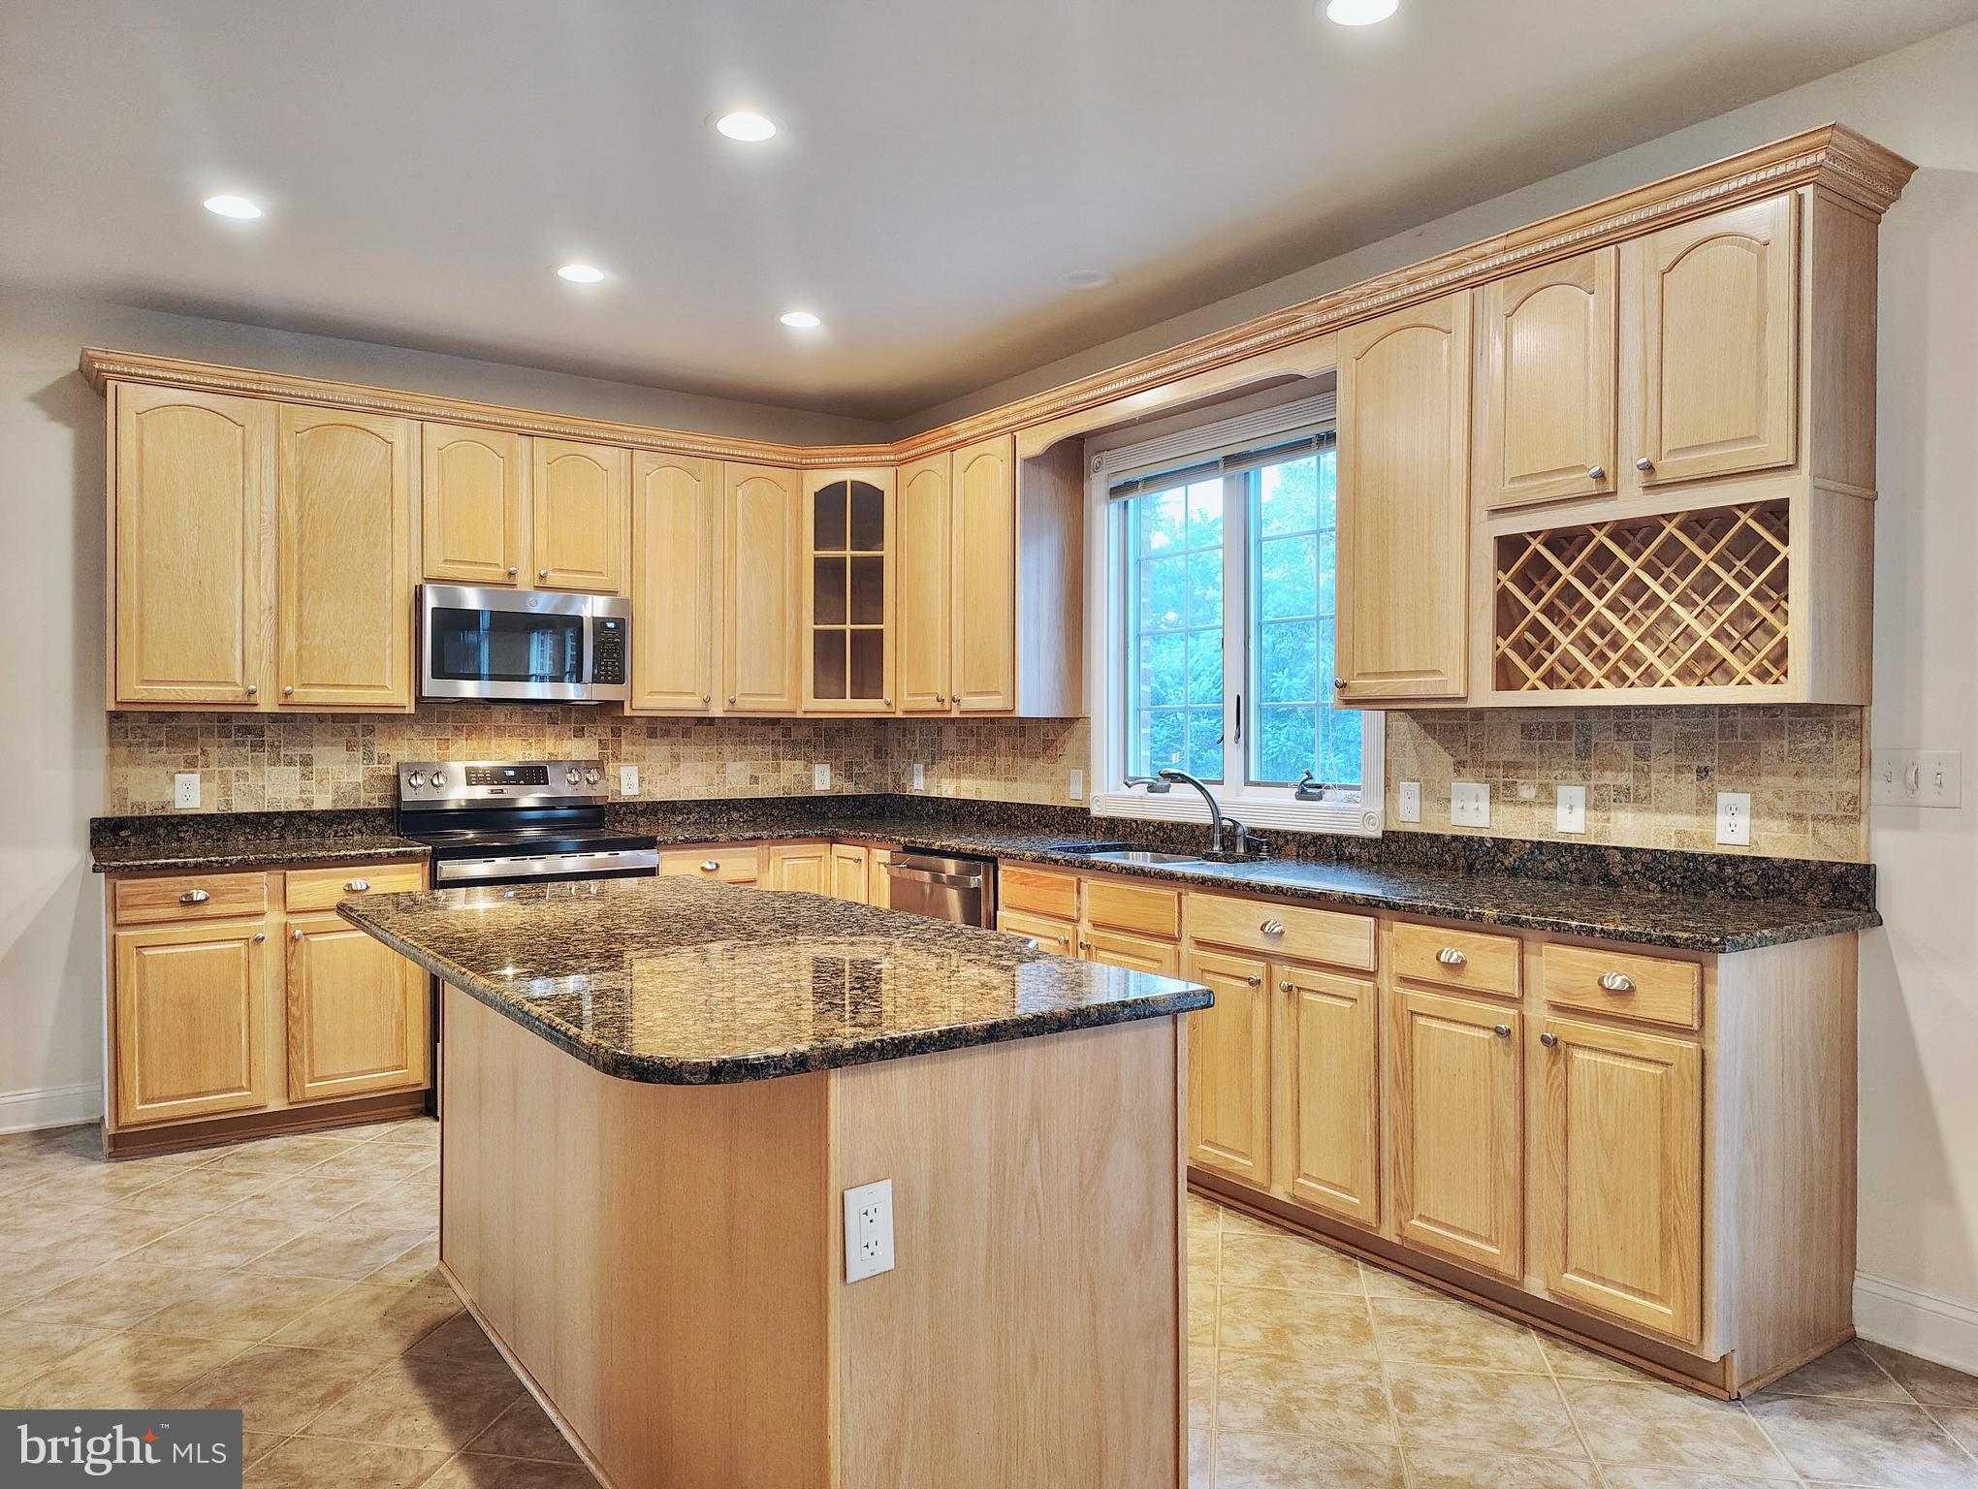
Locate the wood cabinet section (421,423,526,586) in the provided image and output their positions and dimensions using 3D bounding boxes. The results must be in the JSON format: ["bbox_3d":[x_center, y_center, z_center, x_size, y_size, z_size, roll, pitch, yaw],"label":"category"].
[{"bbox_3d":[-1.956,-0.864,5.103,0.368,0.567,0.324,0,0,-35],"label":"wood cabinet section"}]

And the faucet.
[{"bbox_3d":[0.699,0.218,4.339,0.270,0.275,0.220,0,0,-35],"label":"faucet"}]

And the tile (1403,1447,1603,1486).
[{"bbox_3d":[0.882,1.276,2.297,0.328,0.010,0.328,0,0,10],"label":"tile"}]

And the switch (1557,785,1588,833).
[{"bbox_3d":[1.479,0.165,3.480,0.013,0.116,0.074,0,1,-35],"label":"switch"}]

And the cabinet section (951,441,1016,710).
[{"bbox_3d":[0.092,-0.622,5.184,0.295,1.015,0.416,0,0,-35],"label":"cabinet section"}]

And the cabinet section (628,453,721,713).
[{"bbox_3d":[-1.330,-0.636,5.546,0.383,1.020,0.324,0,0,-35],"label":"cabinet section"}]

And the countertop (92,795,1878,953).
[{"bbox_3d":[-0.546,0.312,3.723,3.060,0.127,4.130,0,1,-35],"label":"countertop"}]

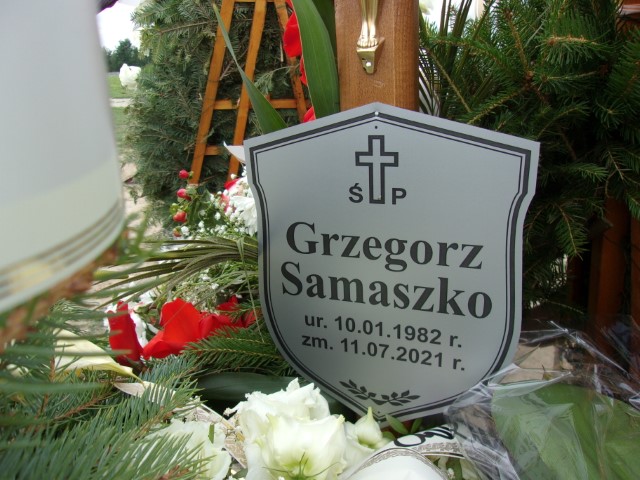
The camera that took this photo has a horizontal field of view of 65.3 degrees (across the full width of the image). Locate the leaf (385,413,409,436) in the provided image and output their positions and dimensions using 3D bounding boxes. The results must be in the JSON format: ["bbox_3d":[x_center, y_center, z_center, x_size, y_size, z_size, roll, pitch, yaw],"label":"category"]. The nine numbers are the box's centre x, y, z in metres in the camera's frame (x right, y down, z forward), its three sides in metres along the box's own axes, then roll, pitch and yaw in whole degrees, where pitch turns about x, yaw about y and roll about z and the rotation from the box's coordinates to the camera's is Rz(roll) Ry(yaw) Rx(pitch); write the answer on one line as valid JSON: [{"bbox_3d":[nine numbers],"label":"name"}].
[{"bbox_3d":[0.064,0.153,0.410,0.011,0.028,0.007,-49,9,-9],"label":"leaf"}]

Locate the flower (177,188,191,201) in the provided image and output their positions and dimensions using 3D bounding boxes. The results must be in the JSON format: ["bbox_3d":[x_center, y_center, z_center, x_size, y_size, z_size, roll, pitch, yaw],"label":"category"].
[{"bbox_3d":[-0.150,-0.050,0.550,0.014,0.013,0.013,-5,20,-6],"label":"flower"}]

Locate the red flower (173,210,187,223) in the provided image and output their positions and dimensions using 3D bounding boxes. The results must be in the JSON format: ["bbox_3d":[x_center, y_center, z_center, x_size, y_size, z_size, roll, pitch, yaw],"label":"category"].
[{"bbox_3d":[-0.155,-0.026,0.550,0.014,0.013,0.013,-5,20,-6],"label":"red flower"}]

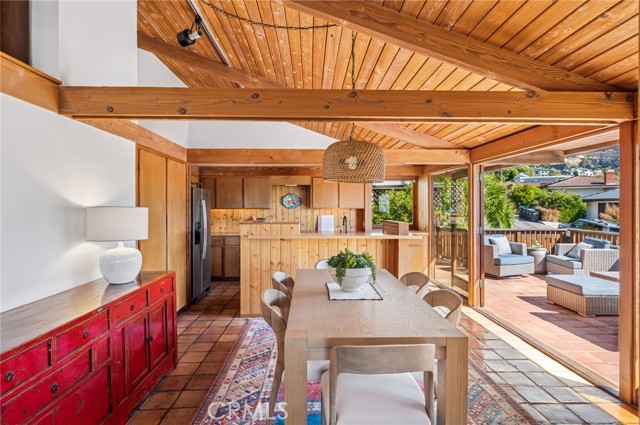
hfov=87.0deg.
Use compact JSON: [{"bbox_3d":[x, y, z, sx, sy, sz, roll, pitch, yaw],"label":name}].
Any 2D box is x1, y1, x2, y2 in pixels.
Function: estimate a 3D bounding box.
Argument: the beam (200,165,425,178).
[{"bbox_3d":[-0.197,-0.835,6.866,4.550,0.230,0.130,0,1,-2],"label":"beam"}]

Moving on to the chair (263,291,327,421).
[{"bbox_3d":[-0.162,1.004,2.491,0.550,0.780,0.520,0,1,-2],"label":"chair"}]

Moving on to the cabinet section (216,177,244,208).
[{"bbox_3d":[-1.824,-0.401,6.980,0.550,0.647,0.320,0,1,-2],"label":"cabinet section"}]

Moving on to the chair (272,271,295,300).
[{"bbox_3d":[-0.157,0.976,2.996,0.550,0.800,0.540,0,1,-2],"label":"chair"}]

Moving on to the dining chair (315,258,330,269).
[{"bbox_3d":[0.217,0.965,3.749,0.540,0.800,0.550,0,1,-2],"label":"dining chair"}]

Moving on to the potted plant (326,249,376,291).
[{"bbox_3d":[0.245,0.459,2.707,0.385,0.328,0.360,0,1,-2],"label":"potted plant"}]

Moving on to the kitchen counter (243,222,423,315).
[{"bbox_3d":[0.125,0.752,4.677,2.360,1.220,0.800,0,1,-2],"label":"kitchen counter"}]

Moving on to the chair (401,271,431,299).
[{"bbox_3d":[0.662,0.976,3.024,0.550,0.800,0.540,0,1,-2],"label":"chair"}]

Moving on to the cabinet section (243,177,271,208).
[{"bbox_3d":[-1.282,-0.401,6.980,0.534,0.647,0.320,0,1,-2],"label":"cabinet section"}]

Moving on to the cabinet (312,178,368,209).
[{"bbox_3d":[0.382,-0.386,6.857,1.070,0.630,0.330,0,1,-2],"label":"cabinet"}]

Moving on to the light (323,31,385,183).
[{"bbox_3d":[0.282,-0.885,2.817,0.515,1.270,0.515,0,1,-2],"label":"light"}]

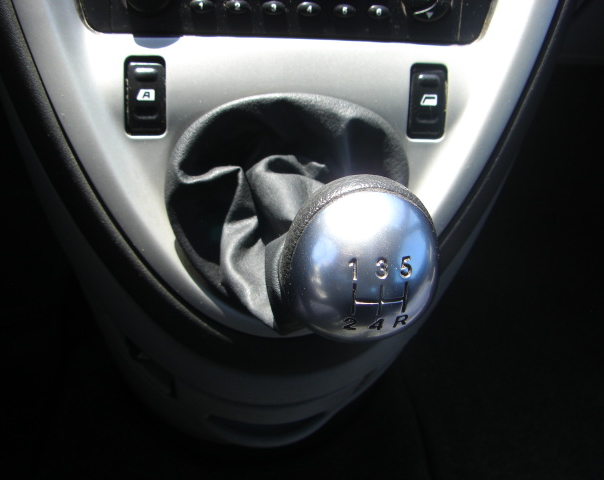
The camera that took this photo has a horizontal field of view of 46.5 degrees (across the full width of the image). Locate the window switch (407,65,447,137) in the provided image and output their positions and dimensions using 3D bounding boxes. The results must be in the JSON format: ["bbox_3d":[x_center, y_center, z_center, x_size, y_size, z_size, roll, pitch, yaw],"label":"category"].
[{"bbox_3d":[0.061,-0.067,0.341,0.019,0.009,0.036,2,90,-9],"label":"window switch"}]

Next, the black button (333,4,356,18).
[{"bbox_3d":[0.021,-0.110,0.338,0.011,0.007,0.004,-1,20,-9],"label":"black button"}]

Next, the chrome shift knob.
[{"bbox_3d":[0.019,0.006,0.245,0.052,0.064,0.052,0,103,-10],"label":"chrome shift knob"}]

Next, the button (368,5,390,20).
[{"bbox_3d":[0.038,-0.111,0.343,0.011,0.007,0.004,-1,20,-9],"label":"button"}]

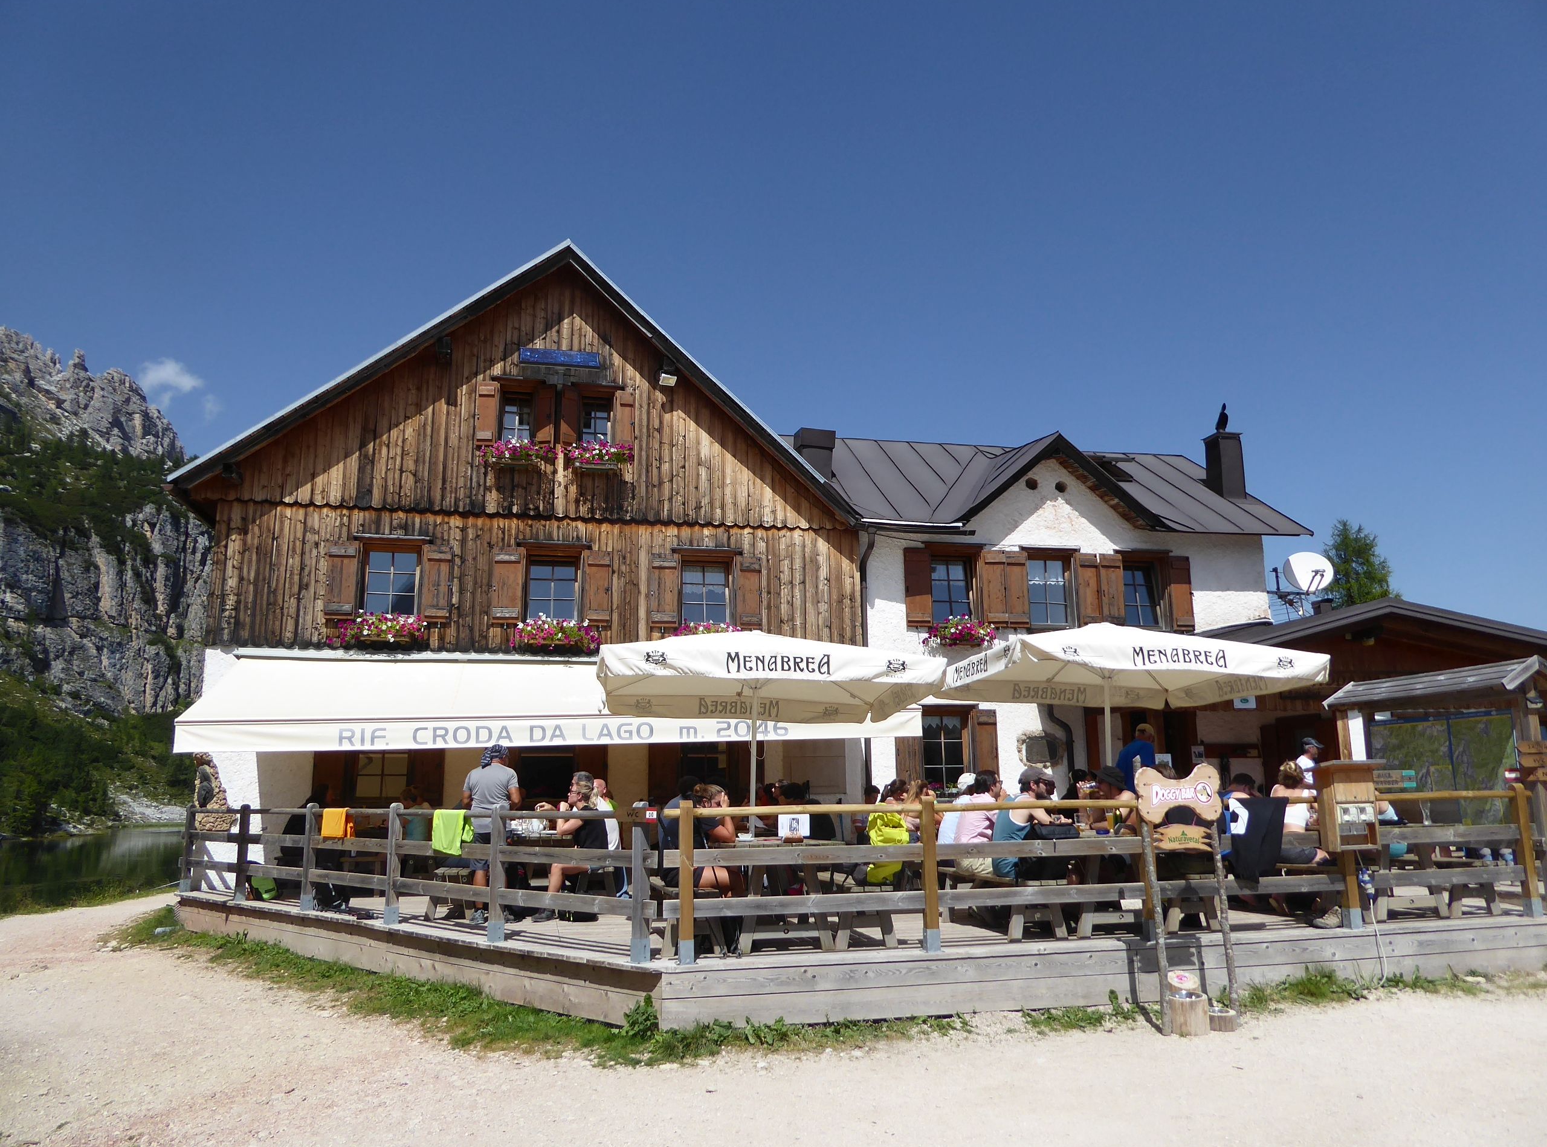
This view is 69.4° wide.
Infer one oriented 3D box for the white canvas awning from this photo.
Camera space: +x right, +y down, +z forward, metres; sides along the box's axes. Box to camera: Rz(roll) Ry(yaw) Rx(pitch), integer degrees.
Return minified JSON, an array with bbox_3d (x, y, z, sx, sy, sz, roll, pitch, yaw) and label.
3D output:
[{"bbox_3d":[-2.790,1.665,15.334,9.300,1.550,2.650,2,-12,-12],"label":"white canvas awning"}]

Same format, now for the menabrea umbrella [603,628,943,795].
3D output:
[{"bbox_3d":[-0.168,1.973,11.191,3.000,2.860,3.000,1,-12,-8],"label":"menabrea umbrella"}]

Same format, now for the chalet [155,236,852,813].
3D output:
[{"bbox_3d":[-4.394,0.502,20.960,10.200,9.800,9.600,2,-12,-12],"label":"chalet"}]

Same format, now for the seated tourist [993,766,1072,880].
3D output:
[{"bbox_3d":[2.277,2.412,9.812,0.800,1.400,0.520,2,-12,-13],"label":"seated tourist"}]

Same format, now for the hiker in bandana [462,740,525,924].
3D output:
[{"bbox_3d":[-2.764,2.543,10.988,0.580,1.720,0.360,-2,-11,6],"label":"hiker in bandana"}]

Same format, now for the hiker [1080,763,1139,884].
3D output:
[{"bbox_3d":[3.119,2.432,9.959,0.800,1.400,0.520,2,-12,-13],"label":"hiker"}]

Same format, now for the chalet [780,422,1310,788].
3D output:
[{"bbox_3d":[4.500,1.265,21.703,8.400,8.400,7.500,2,-12,-12],"label":"chalet"}]

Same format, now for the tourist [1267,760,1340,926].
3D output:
[{"bbox_3d":[4.760,2.433,10.057,0.750,1.400,0.500,8,-14,-36],"label":"tourist"}]

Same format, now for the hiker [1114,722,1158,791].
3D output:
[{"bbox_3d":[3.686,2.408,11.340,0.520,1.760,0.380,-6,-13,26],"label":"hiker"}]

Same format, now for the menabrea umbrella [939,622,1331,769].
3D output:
[{"bbox_3d":[3.703,2.026,12.028,3.050,3.000,3.050,1,-12,-8],"label":"menabrea umbrella"}]

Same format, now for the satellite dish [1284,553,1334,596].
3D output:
[{"bbox_3d":[9.561,0.000,19.973,0.900,0.830,0.400,0,-29,-2],"label":"satellite dish"}]

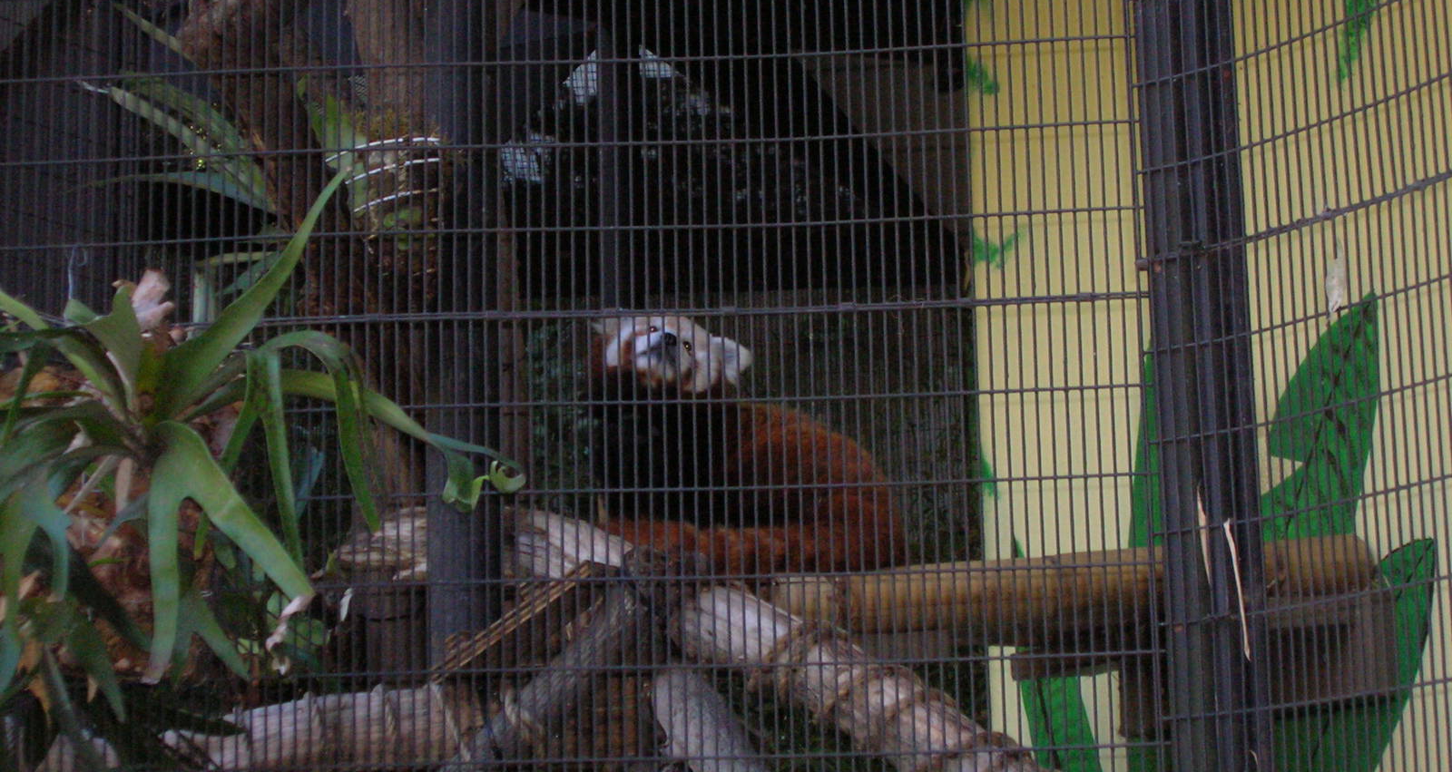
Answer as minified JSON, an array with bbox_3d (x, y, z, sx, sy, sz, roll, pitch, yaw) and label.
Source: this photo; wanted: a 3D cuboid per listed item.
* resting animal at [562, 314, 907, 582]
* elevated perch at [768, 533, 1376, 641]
[{"bbox_3d":[0.019,0.083,4.700,0.420,0.350,0.270,8,-16,-34],"label":"resting animal"},{"bbox_3d":[0.451,0.269,4.568,0.814,0.088,0.088,-5,-14,16],"label":"elevated perch"}]

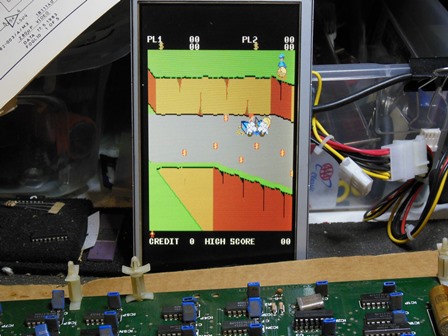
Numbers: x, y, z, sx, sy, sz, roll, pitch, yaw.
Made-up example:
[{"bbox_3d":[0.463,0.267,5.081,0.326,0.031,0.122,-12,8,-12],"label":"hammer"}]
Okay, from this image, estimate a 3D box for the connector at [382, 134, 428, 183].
[{"bbox_3d":[0.112,-0.006,0.531,0.029,0.024,0.011,-10,12,-29],"label":"connector"}]

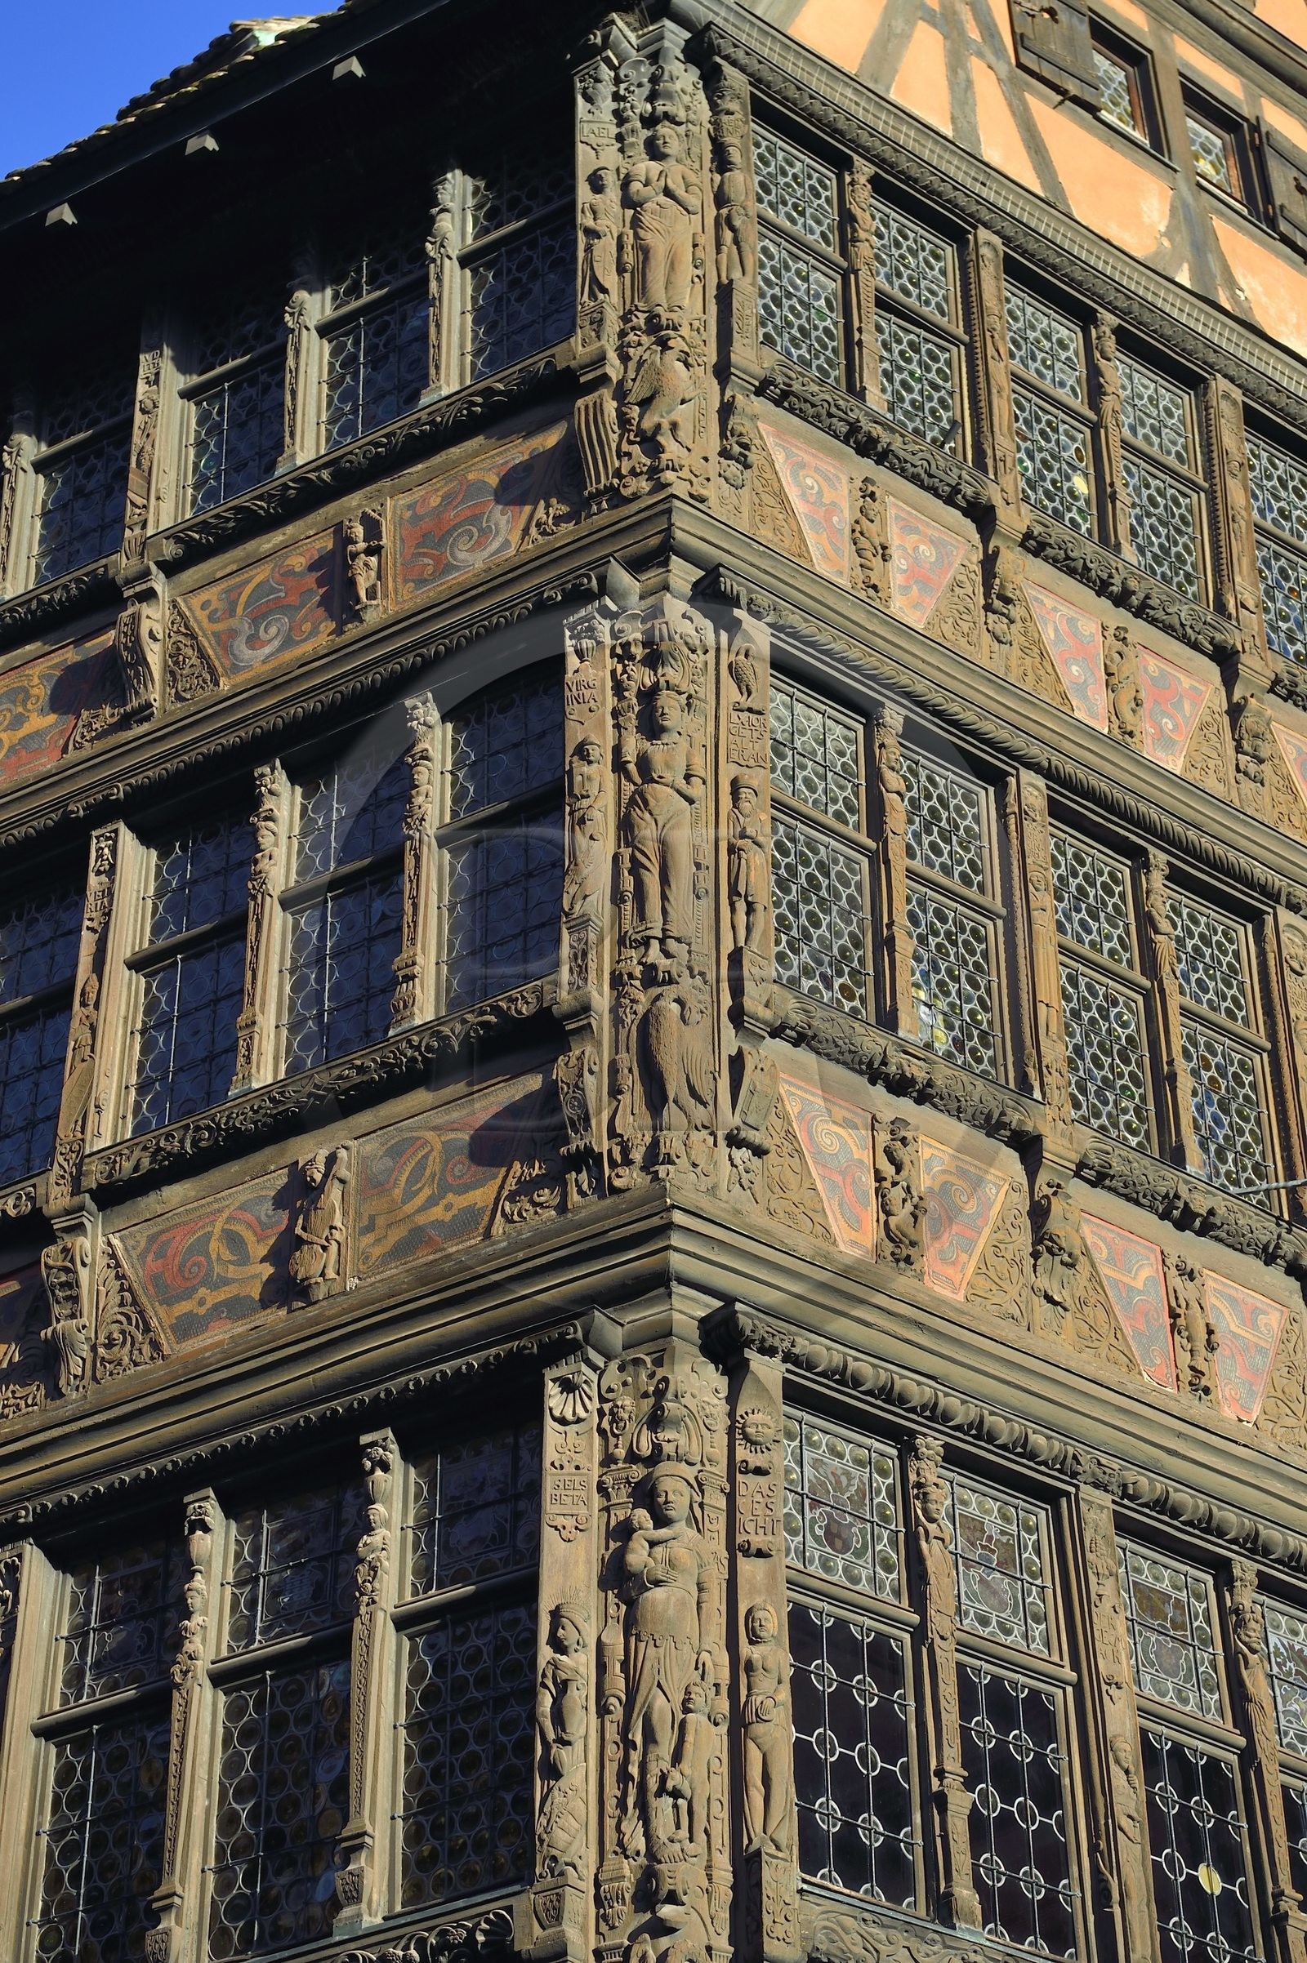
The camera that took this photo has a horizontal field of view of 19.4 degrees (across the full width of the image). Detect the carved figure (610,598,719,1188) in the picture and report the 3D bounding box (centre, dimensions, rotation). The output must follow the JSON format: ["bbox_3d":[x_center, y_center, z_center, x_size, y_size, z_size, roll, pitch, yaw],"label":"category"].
[{"bbox_3d":[0.028,-0.293,12.540,0.420,2.380,0.220,1,-36,-3],"label":"carved figure"}]

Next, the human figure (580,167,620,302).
[{"bbox_3d":[-0.179,-2.819,14.524,0.183,0.731,0.100,-21,-41,26],"label":"human figure"}]

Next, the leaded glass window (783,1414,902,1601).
[{"bbox_3d":[0.583,1.697,12.313,0.570,0.560,0.080,25,-43,-31],"label":"leaded glass window"}]

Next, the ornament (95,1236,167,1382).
[{"bbox_3d":[-1.767,1.060,12.963,0.290,0.575,0.070,-21,-41,25],"label":"ornament"}]

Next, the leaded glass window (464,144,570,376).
[{"bbox_3d":[-0.498,-2.837,15.008,0.589,1.218,0.080,-21,-41,26],"label":"leaded glass window"}]

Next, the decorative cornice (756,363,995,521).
[{"bbox_3d":[0.880,-2.088,15.224,1.170,0.180,0.160,25,-43,-31],"label":"decorative cornice"}]

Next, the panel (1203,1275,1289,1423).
[{"bbox_3d":[2.198,1.382,13.938,0.447,0.606,0.040,25,-44,-30],"label":"panel"}]

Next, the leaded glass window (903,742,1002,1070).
[{"bbox_3d":[1.030,-0.269,13.666,0.500,1.320,0.080,25,-44,-30],"label":"leaded glass window"}]

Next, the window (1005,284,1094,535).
[{"bbox_3d":[1.628,-2.391,15.852,0.500,1.260,0.080,25,-44,-30],"label":"window"}]

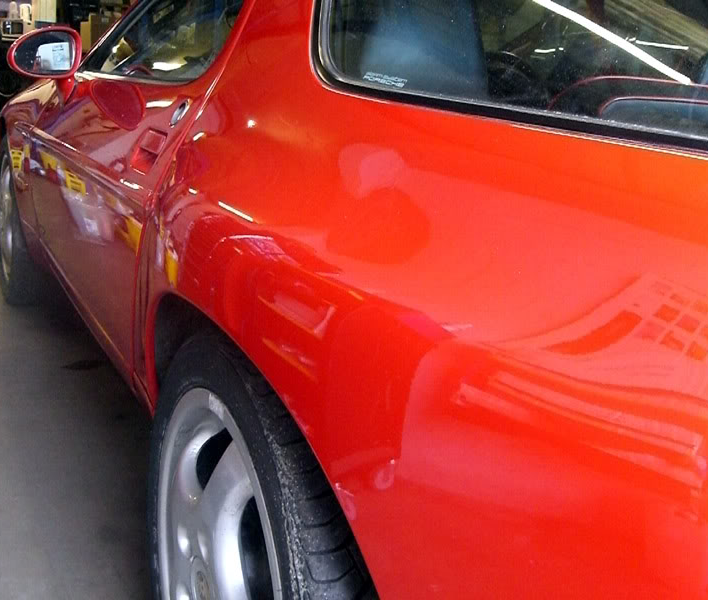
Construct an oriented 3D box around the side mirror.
[{"bbox_3d":[-0.853,-0.652,2.420,0.200,0.190,0.140,-2,16,-28],"label":"side mirror"}]

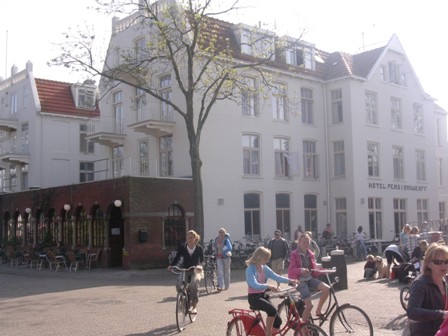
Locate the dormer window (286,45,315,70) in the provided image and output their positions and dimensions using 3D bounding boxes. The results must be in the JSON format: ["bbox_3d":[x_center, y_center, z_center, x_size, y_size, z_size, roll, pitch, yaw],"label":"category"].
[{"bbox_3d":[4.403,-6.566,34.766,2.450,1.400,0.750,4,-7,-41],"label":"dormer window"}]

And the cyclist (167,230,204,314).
[{"bbox_3d":[-0.695,1.941,10.564,0.660,1.530,0.750,-2,-6,10],"label":"cyclist"}]

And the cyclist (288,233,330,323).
[{"bbox_3d":[1.277,1.624,8.538,0.720,1.350,0.520,-6,-7,44],"label":"cyclist"}]

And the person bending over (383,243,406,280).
[{"bbox_3d":[5.433,2.969,18.654,0.580,1.120,0.720,-5,-7,33],"label":"person bending over"}]

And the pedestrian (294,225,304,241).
[{"bbox_3d":[3.893,3.788,29.718,0.500,1.700,0.350,-2,-6,6],"label":"pedestrian"}]

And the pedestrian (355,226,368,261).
[{"bbox_3d":[6.391,3.499,26.927,0.550,1.600,0.450,-2,-5,6],"label":"pedestrian"}]

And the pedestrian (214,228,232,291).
[{"bbox_3d":[0.004,2.476,15.724,0.500,1.660,0.420,-2,-5,12],"label":"pedestrian"}]

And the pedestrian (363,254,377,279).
[{"bbox_3d":[4.821,3.244,19.375,0.420,0.770,0.500,3,-7,-39],"label":"pedestrian"}]

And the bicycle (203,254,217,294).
[{"bbox_3d":[-0.335,2.843,15.882,0.470,1.050,1.700,-2,-6,7],"label":"bicycle"}]

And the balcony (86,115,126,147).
[{"bbox_3d":[-6.804,-2.147,33.618,1.580,1.500,1.900,4,-7,-41],"label":"balcony"}]

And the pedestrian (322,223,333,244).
[{"bbox_3d":[5.171,3.600,28.923,0.520,1.680,0.450,0,-5,-12],"label":"pedestrian"}]

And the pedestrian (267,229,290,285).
[{"bbox_3d":[1.534,2.552,16.123,0.620,1.690,0.480,-1,-5,-3],"label":"pedestrian"}]

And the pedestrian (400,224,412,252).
[{"bbox_3d":[6.049,2.692,19.224,0.500,1.660,0.380,1,-6,-20],"label":"pedestrian"}]

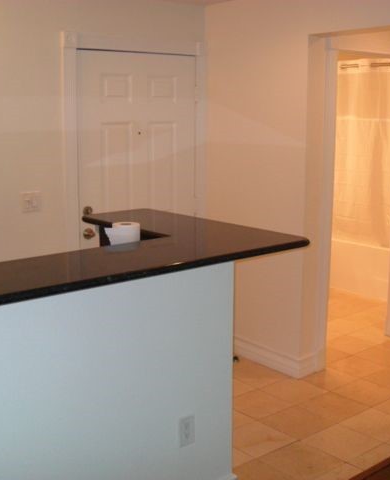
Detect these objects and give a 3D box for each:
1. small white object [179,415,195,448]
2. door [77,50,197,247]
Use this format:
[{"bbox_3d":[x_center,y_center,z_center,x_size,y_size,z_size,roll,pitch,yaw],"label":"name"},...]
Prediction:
[{"bbox_3d":[-0.031,0.750,2.529,0.073,0.118,0.012,-9,14,-40],"label":"small white object"},{"bbox_3d":[-0.356,-0.190,4.266,0.915,2.030,0.050,-9,14,-40],"label":"door"}]

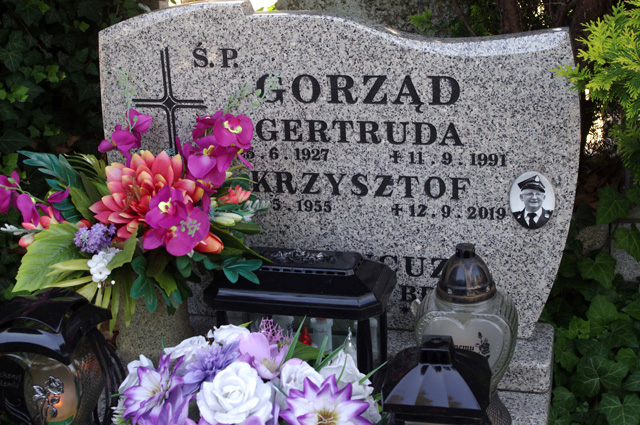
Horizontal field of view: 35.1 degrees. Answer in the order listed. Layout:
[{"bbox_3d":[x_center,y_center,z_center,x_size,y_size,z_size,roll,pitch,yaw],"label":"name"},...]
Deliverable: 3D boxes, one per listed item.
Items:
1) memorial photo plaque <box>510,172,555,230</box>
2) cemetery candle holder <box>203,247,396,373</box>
[{"bbox_3d":[0.417,-0.021,1.988,0.088,0.120,0.009,3,19,15],"label":"memorial photo plaque"},{"bbox_3d":[-0.031,0.229,1.945,0.338,0.316,0.214,3,19,15],"label":"cemetery candle holder"}]

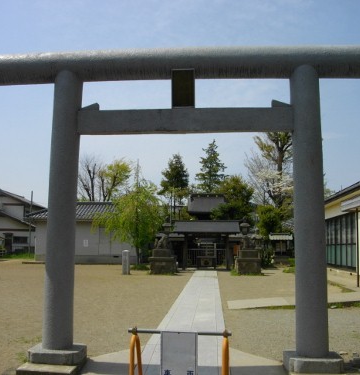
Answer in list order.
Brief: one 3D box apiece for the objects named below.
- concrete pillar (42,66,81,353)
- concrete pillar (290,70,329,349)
[{"bbox_3d":[-1.630,0.268,6.472,0.410,3.800,0.410,0,-7,4],"label":"concrete pillar"},{"bbox_3d":[1.729,0.262,6.182,0.410,3.800,0.410,0,-7,4],"label":"concrete pillar"}]

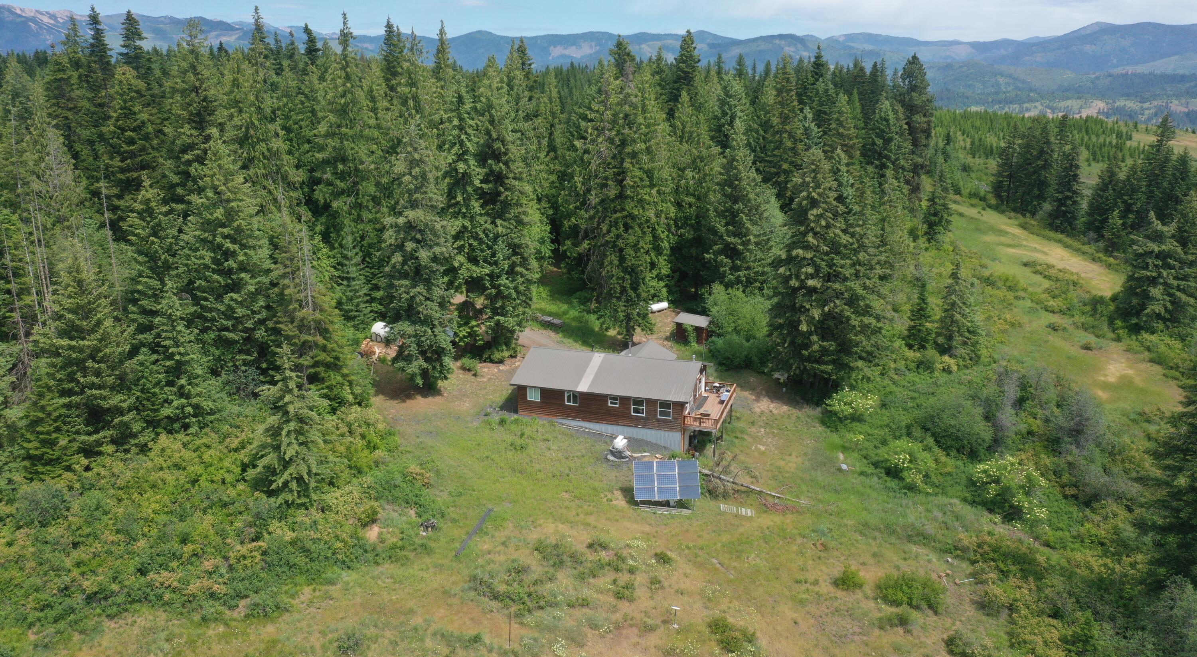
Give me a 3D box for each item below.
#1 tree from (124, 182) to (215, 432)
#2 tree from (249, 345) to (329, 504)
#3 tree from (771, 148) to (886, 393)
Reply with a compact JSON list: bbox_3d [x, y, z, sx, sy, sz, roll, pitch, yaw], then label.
[{"bbox_3d":[-35.720,-1.730,76.320,6.200,20.330,6.200,0,15,0],"label":"tree"},{"bbox_3d":[-23.060,7.060,67.820,5.550,12.310,5.550,0,16,0],"label":"tree"},{"bbox_3d":[23.220,-5.460,91.330,10.850,23.970,10.850,0,16,0],"label":"tree"}]

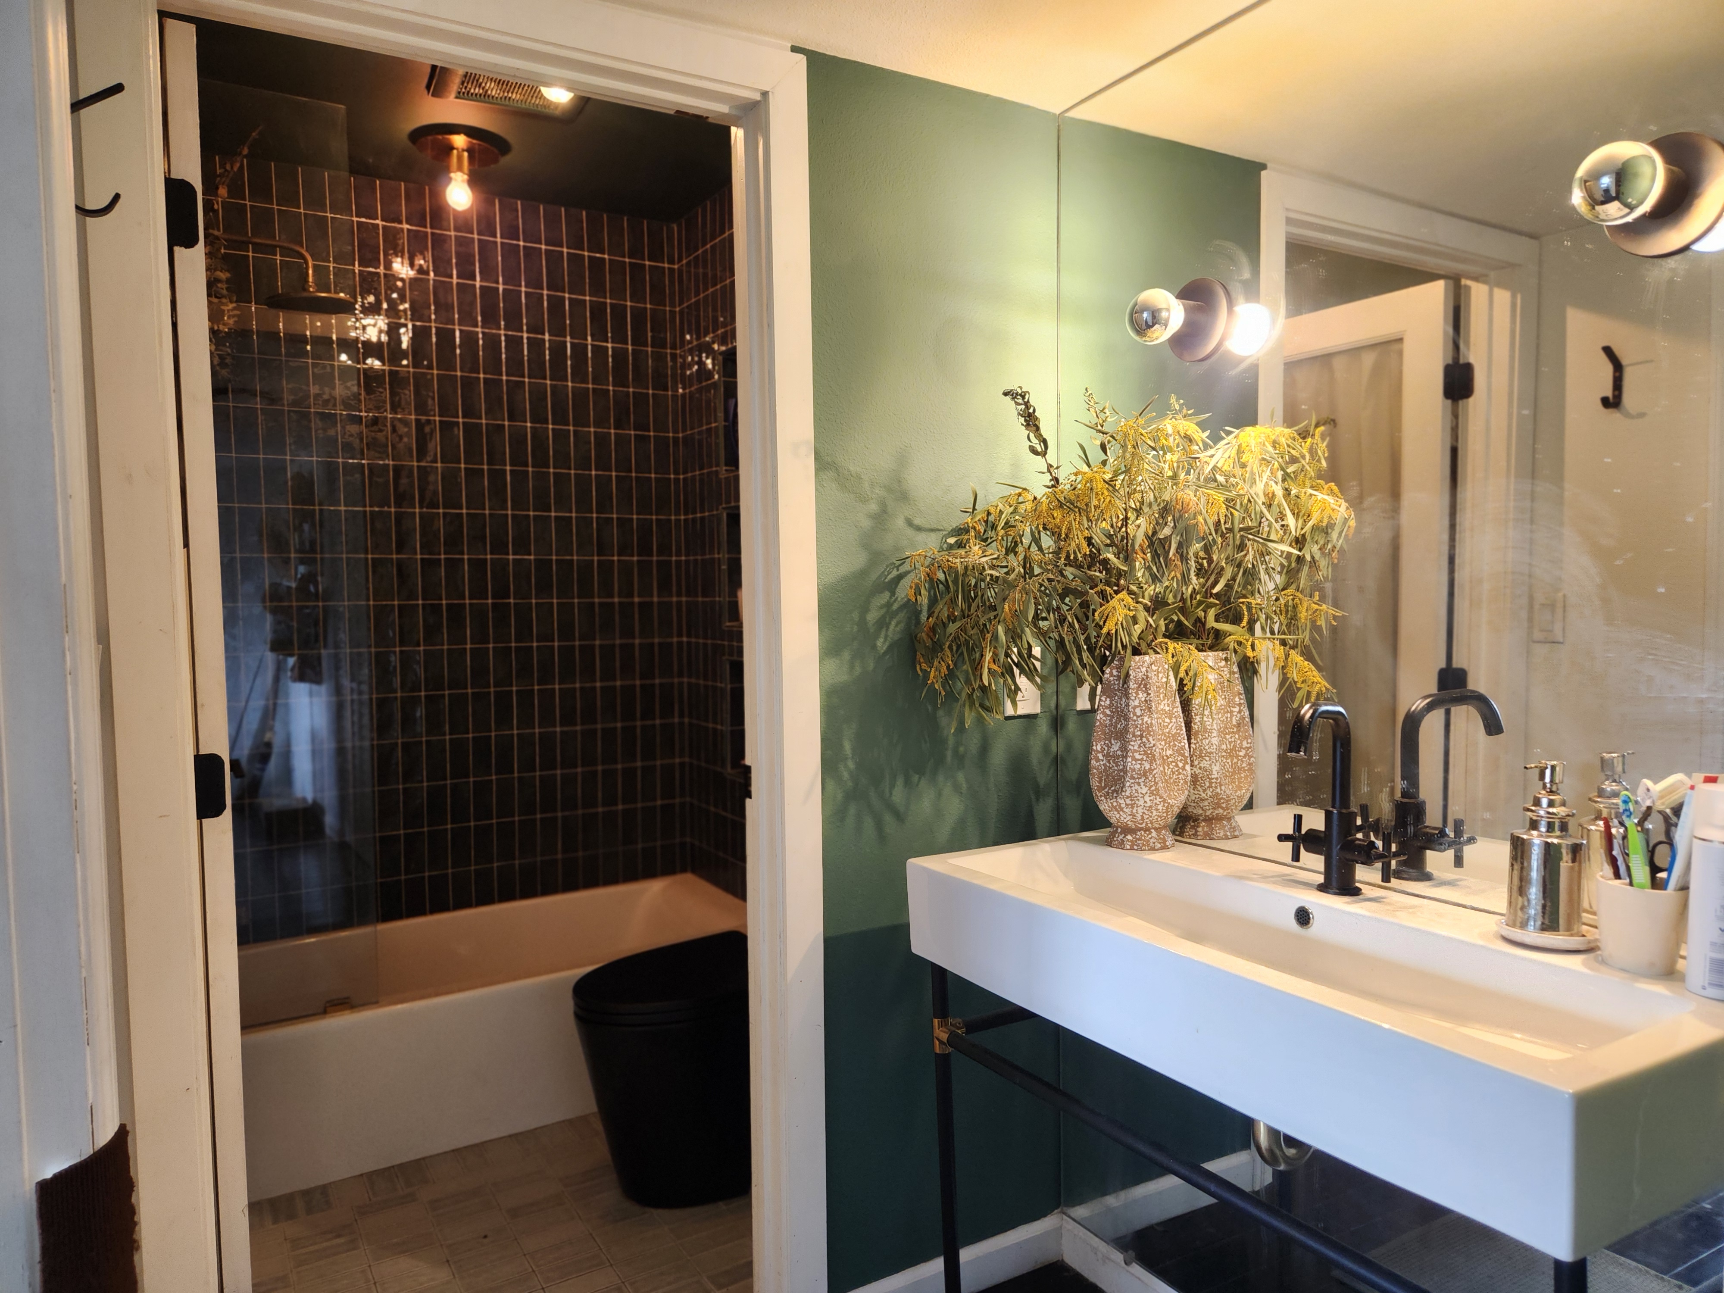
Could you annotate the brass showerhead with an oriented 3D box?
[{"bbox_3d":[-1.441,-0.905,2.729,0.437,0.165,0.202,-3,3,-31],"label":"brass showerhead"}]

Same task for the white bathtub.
[{"bbox_3d":[-1.017,0.972,3.072,1.524,0.368,0.761,-3,3,-31],"label":"white bathtub"}]

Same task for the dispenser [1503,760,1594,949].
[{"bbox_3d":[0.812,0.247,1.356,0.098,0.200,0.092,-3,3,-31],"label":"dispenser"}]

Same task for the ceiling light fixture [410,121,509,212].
[{"bbox_3d":[-1.035,-1.214,2.966,0.235,0.172,0.235,-3,3,-31],"label":"ceiling light fixture"}]

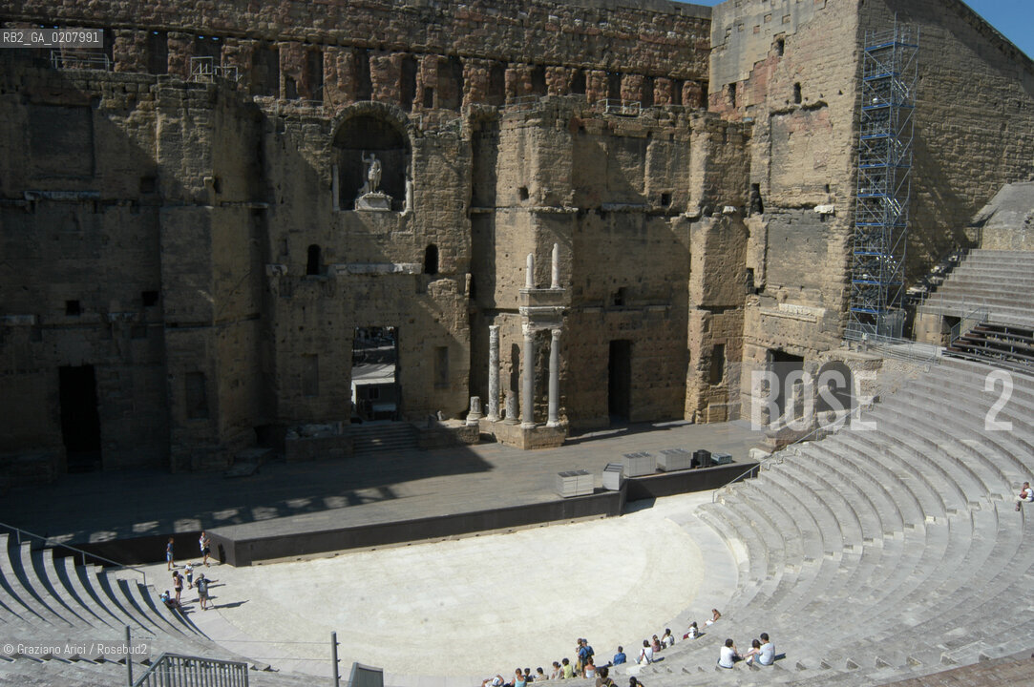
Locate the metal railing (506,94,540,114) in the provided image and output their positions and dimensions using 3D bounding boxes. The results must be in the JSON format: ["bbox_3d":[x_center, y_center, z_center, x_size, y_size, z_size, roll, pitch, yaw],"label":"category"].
[{"bbox_3d":[0.461,-17.809,57.577,2.955,1.133,0.197,4,8,26],"label":"metal railing"}]

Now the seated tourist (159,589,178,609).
[{"bbox_3d":[-15.324,11.272,34.069,0.800,0.880,0.550,-5,10,-36],"label":"seated tourist"}]

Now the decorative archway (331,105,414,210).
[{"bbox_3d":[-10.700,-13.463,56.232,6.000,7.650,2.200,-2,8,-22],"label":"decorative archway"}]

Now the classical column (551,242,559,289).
[{"bbox_3d":[2.685,-5.542,55.152,0.570,3.300,0.570,1,8,0],"label":"classical column"}]

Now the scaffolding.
[{"bbox_3d":[25.149,-10.984,53.021,2.150,20.900,2.400,-2,8,-22],"label":"scaffolding"}]

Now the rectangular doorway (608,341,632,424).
[{"bbox_3d":[8.345,3.165,63.779,2.100,7.000,0.900,-2,8,-22],"label":"rectangular doorway"}]

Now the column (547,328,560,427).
[{"bbox_3d":[2.718,2.538,57.282,1.005,7.314,1.005,0,8,0],"label":"column"}]

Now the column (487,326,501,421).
[{"bbox_3d":[-1.773,2.274,58.742,0.965,7.343,0.965,0,8,0],"label":"column"}]

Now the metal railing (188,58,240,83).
[{"bbox_3d":[-19.433,-17.502,49.746,3.152,1.625,0.492,1,8,4],"label":"metal railing"}]

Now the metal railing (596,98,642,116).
[{"bbox_3d":[8.107,-18.472,61.196,3.000,1.130,1.500,-2,8,-22],"label":"metal railing"}]

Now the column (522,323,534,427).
[{"bbox_3d":[0.837,2.357,56.624,1.005,7.827,1.005,0,8,0],"label":"column"}]

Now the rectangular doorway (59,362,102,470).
[{"bbox_3d":[-28.278,4.908,50.159,2.069,6.853,0.788,-3,8,-23],"label":"rectangular doorway"}]

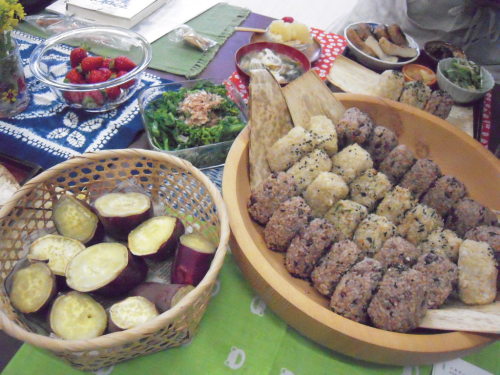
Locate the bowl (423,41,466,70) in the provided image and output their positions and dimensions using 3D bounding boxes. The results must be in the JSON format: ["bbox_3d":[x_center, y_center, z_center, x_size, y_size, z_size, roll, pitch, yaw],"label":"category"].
[{"bbox_3d":[0.370,-0.244,0.790,0.078,0.044,0.078,7,50,0],"label":"bowl"}]

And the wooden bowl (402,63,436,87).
[{"bbox_3d":[0.312,-0.198,0.754,0.064,0.030,0.064,7,50,0],"label":"wooden bowl"}]

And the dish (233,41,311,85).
[{"bbox_3d":[0.036,-0.187,0.699,0.126,0.066,0.126,3,50,-3],"label":"dish"}]

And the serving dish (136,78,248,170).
[{"bbox_3d":[-0.081,-0.094,0.616,0.147,0.055,0.147,-12,53,-16],"label":"serving dish"}]

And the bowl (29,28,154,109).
[{"bbox_3d":[-0.250,-0.185,0.664,0.181,0.071,0.181,3,50,-3],"label":"bowl"}]

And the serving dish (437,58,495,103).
[{"bbox_3d":[0.377,-0.180,0.729,0.102,0.057,0.102,3,50,-3],"label":"serving dish"}]

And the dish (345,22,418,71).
[{"bbox_3d":[0.251,-0.262,0.790,0.146,0.048,0.146,7,50,0],"label":"dish"}]

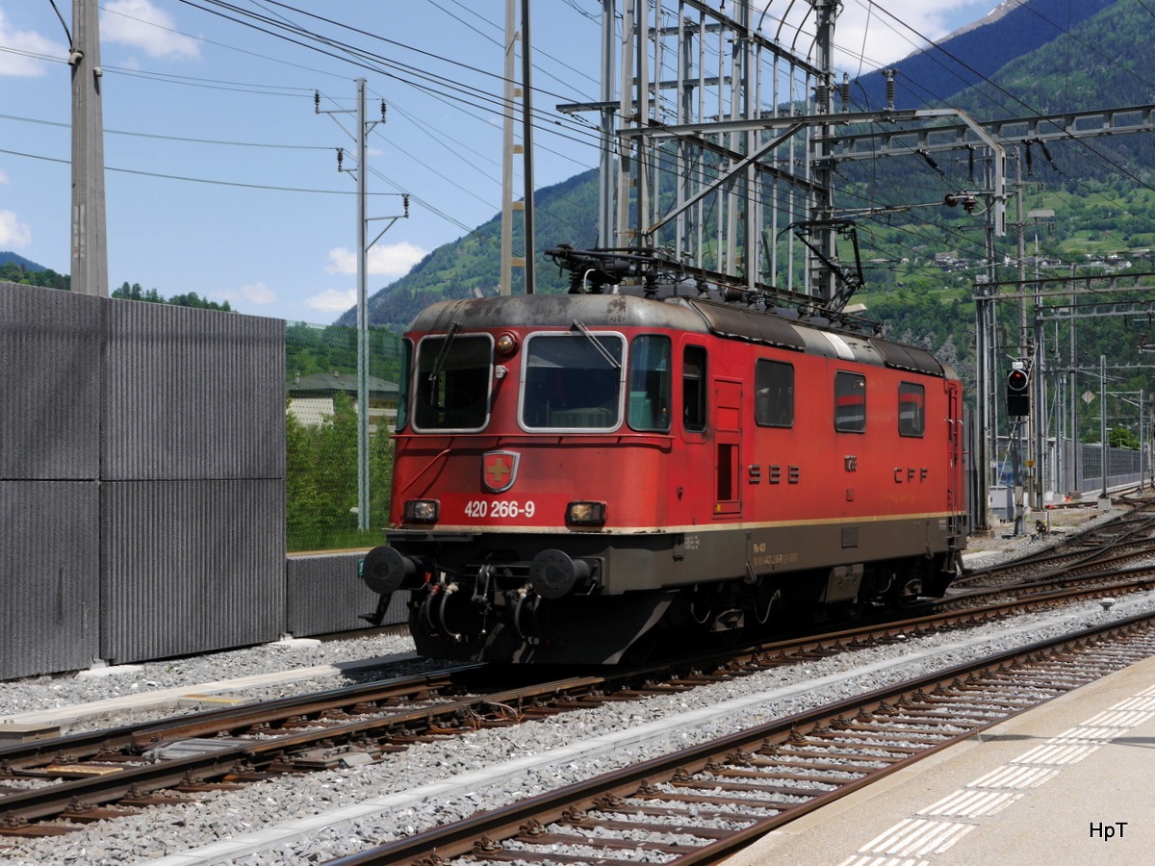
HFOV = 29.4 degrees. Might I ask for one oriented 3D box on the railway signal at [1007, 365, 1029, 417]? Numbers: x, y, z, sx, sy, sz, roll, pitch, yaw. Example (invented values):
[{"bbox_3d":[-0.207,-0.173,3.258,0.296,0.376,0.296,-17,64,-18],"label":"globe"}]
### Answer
[{"bbox_3d":[16.263,-1.573,81.095,0.800,1.880,0.400,-1,-1,18],"label":"railway signal"}]

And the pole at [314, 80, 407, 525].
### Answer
[{"bbox_3d":[-6.240,-3.660,63.670,2.950,13.070,0.280,-1,-1,23],"label":"pole"}]

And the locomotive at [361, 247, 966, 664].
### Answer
[{"bbox_3d":[1.982,0.243,27.631,2.970,4.450,15.410,-1,-1,23],"label":"locomotive"}]

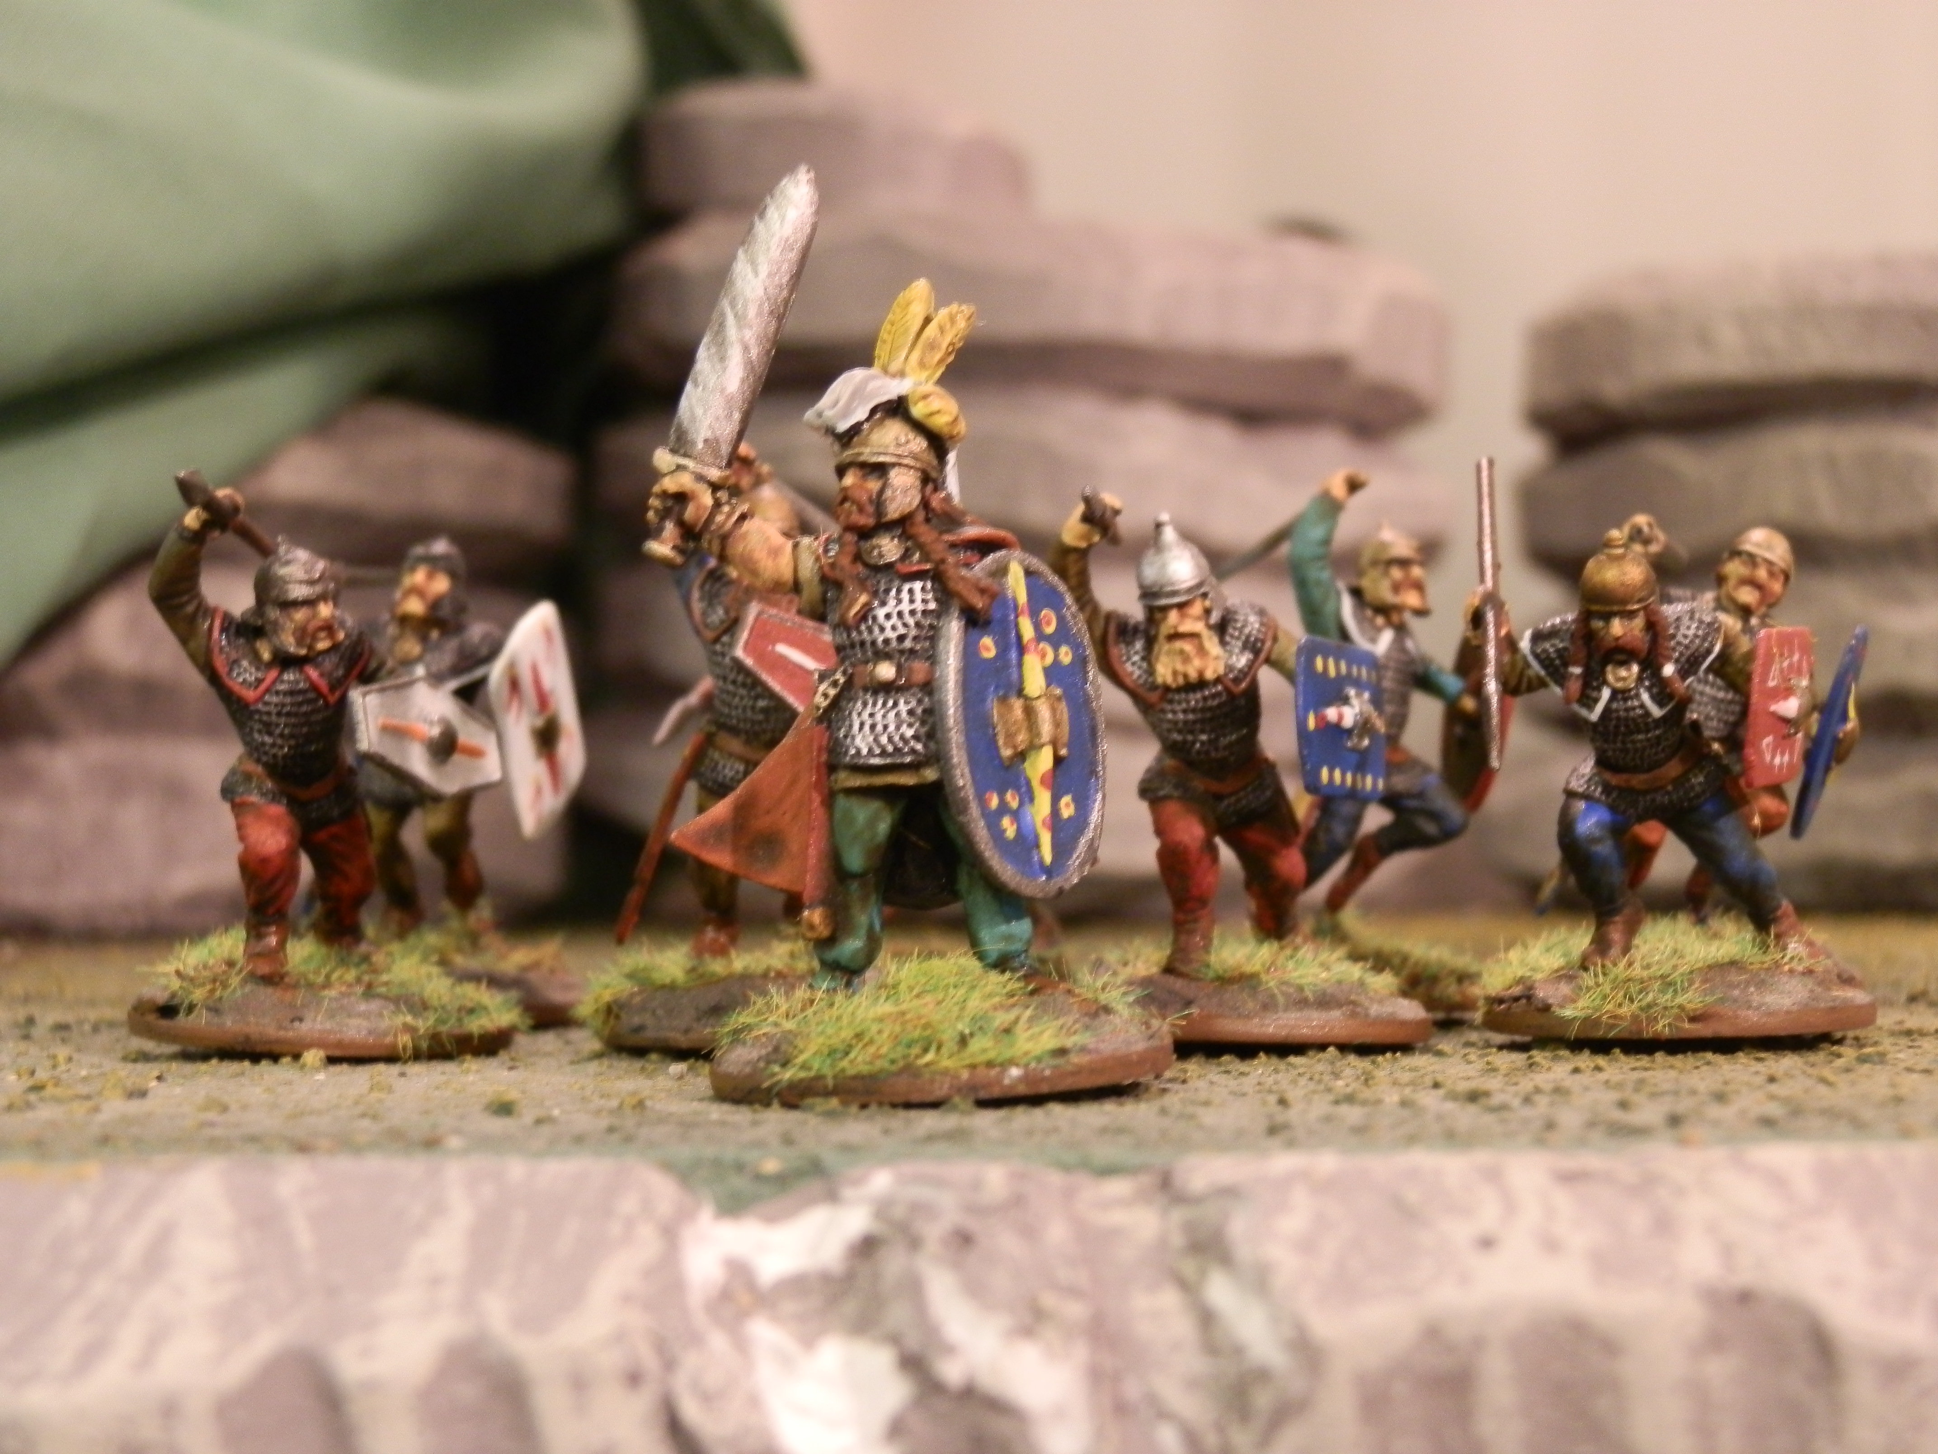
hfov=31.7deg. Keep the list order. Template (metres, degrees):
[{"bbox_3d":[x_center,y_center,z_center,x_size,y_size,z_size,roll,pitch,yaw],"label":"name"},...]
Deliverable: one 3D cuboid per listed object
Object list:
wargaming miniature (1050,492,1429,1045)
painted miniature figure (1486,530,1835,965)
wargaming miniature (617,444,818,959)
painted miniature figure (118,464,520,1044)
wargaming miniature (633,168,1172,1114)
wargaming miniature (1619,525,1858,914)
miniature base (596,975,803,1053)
[{"bbox_3d":[0.017,0.002,0.218,0.025,0.034,0.025,0,0,-2],"label":"wargaming miniature"},{"bbox_3d":[0.044,0.002,0.215,0.024,0.028,0.017,0,0,10],"label":"painted miniature figure"},{"bbox_3d":[-0.014,-0.002,0.221,0.018,0.034,0.018,0,0,-25],"label":"wargaming miniature"},{"bbox_3d":[-0.041,0.002,0.219,0.025,0.036,0.025,0,0,-16],"label":"painted miniature figure"},{"bbox_3d":[-0.004,-0.005,0.187,0.029,0.050,0.025,0,0,13],"label":"wargaming miniature"},{"bbox_3d":[0.055,0.000,0.246,0.018,0.029,0.019,0,0,-37],"label":"wargaming miniature"},{"bbox_3d":[-0.011,0.018,0.221,0.025,0.004,0.025,0,0,0],"label":"miniature base"}]

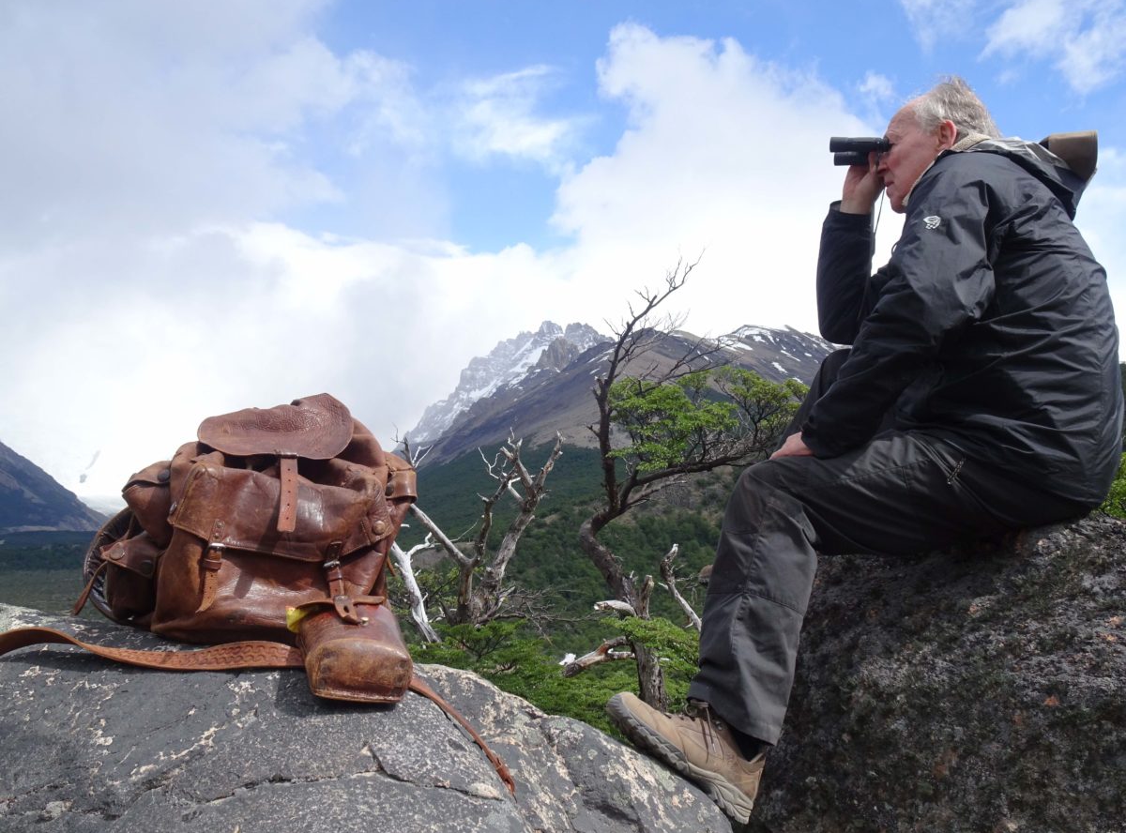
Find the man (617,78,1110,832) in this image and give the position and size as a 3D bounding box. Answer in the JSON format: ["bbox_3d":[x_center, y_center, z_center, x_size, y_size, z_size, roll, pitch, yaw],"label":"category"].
[{"bbox_3d":[0.555,0.040,1.810,0.820,1.280,0.600,-2,-6,20],"label":"man"}]

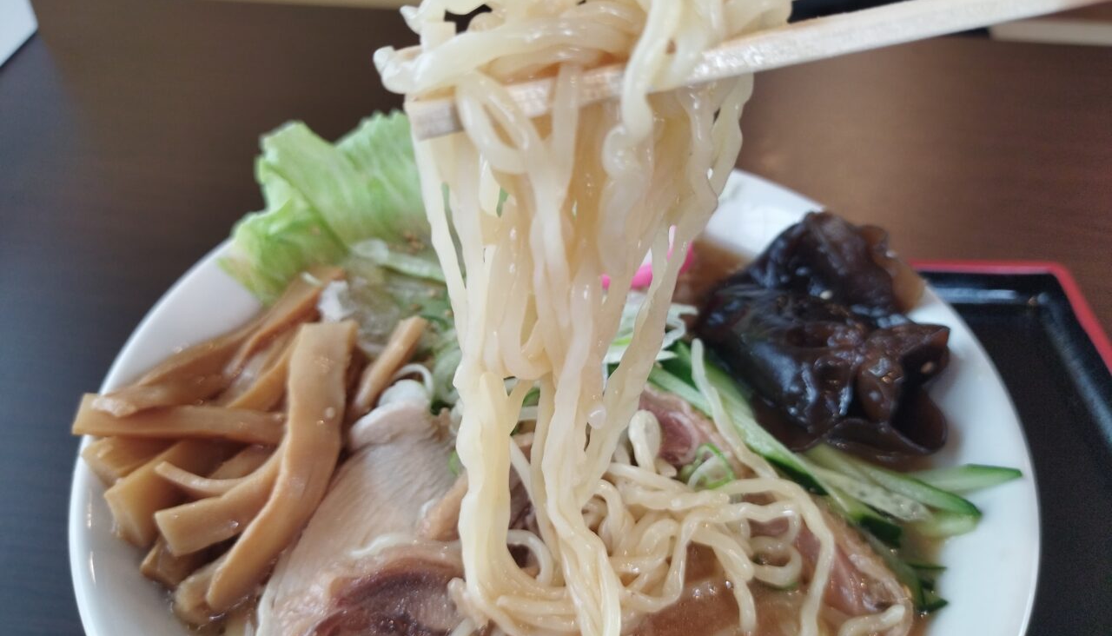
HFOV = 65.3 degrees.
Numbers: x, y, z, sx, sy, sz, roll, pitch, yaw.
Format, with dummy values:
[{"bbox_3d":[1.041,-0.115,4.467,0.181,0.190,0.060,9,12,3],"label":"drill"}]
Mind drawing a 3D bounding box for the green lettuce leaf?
[{"bbox_3d":[-0.058,-0.037,0.263,0.074,0.040,0.042,-16,47,-18],"label":"green lettuce leaf"}]

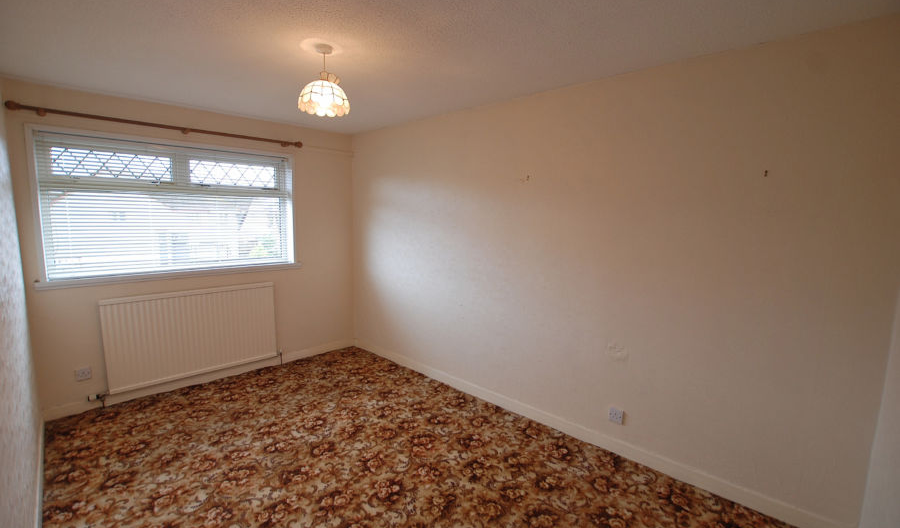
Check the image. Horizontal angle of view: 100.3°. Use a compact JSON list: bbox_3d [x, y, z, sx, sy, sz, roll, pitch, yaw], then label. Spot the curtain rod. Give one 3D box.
[{"bbox_3d":[-2.128,-1.075,3.011,1.870,0.065,0.110,-5,10,-41],"label":"curtain rod"}]

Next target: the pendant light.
[{"bbox_3d":[-0.651,-0.957,1.956,0.260,0.320,0.260,-5,10,-41],"label":"pendant light"}]

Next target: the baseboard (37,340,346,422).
[{"bbox_3d":[-2.000,1.002,3.492,2.440,0.098,0.020,-5,10,-41],"label":"baseboard"}]

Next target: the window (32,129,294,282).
[{"bbox_3d":[-2.213,-0.459,3.172,1.710,1.050,0.110,-5,10,-41],"label":"window"}]

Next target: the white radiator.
[{"bbox_3d":[-2.156,0.585,3.238,1.210,0.725,0.090,-5,10,-41],"label":"white radiator"}]

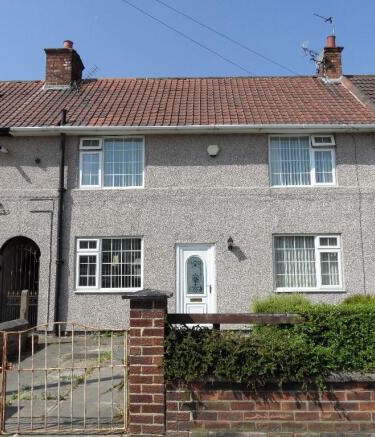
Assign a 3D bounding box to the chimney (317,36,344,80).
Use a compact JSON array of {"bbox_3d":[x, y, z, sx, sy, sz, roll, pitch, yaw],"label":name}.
[{"bbox_3d":[4.733,-5.278,13.460,0.602,1.805,0.850,0,-6,0],"label":"chimney"}]

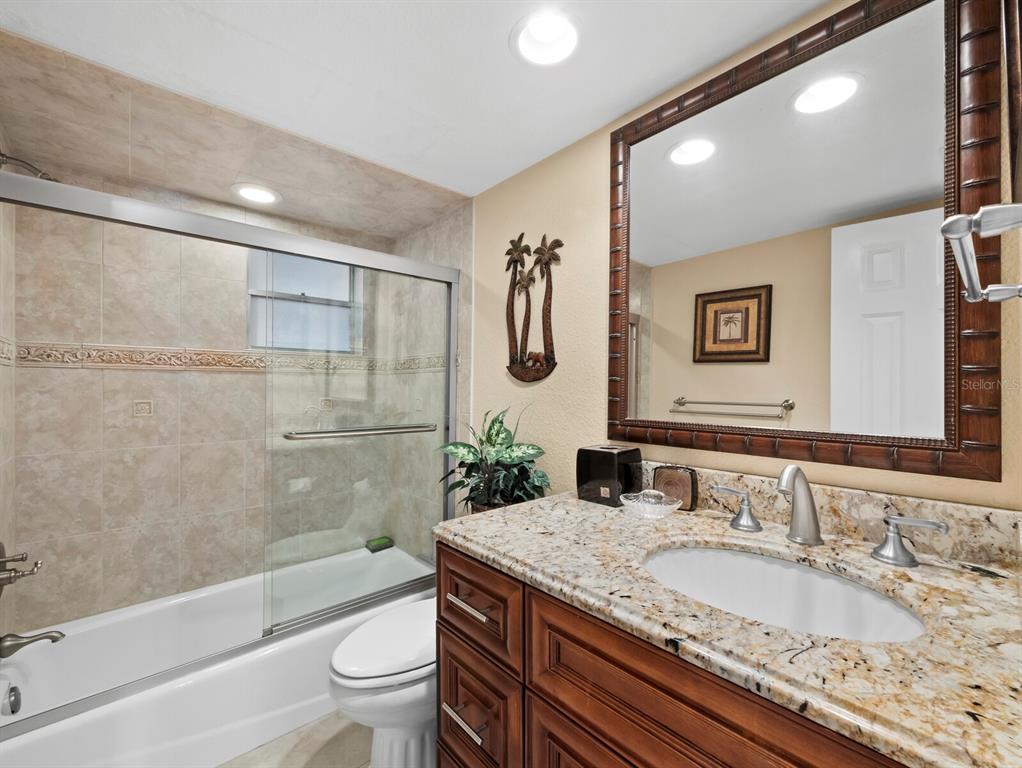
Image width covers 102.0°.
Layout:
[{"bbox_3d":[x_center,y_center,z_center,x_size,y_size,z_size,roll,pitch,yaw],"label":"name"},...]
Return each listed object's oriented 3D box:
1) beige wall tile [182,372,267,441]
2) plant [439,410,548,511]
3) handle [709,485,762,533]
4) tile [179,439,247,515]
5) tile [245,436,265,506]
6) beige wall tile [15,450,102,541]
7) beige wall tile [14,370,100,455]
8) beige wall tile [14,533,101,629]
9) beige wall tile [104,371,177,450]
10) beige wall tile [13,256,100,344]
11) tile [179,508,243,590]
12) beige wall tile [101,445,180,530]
[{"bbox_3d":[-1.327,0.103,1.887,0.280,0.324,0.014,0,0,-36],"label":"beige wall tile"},{"bbox_3d":[-0.056,0.300,1.530,0.350,0.430,0.380,0,0,0],"label":"plant"},{"bbox_3d":[0.450,0.245,0.829,0.056,0.074,0.098,0,0,-44],"label":"handle"},{"bbox_3d":[-1.404,0.443,1.957,0.249,0.329,0.010,0,0,-40],"label":"tile"},{"bbox_3d":[-1.211,0.444,2.118,0.249,0.329,0.010,0,0,-40],"label":"tile"},{"bbox_3d":[-1.732,0.429,1.594,0.228,0.321,0.014,0,0,-36],"label":"beige wall tile"},{"bbox_3d":[-1.732,0.104,1.594,0.228,0.324,0.014,0,0,-36],"label":"beige wall tile"},{"bbox_3d":[-1.732,0.749,1.594,0.228,0.315,0.014,0,0,-36],"label":"beige wall tile"},{"bbox_3d":[-1.540,0.104,1.733,0.242,0.324,0.014,0,0,-36],"label":"beige wall tile"},{"bbox_3d":[-1.784,-0.328,1.644,0.233,0.329,0.010,0,0,-40],"label":"beige wall tile"},{"bbox_3d":[-1.404,0.776,1.955,0.249,0.329,0.010,0,0,-40],"label":"tile"},{"bbox_3d":[-1.597,0.443,1.796,0.249,0.329,0.010,0,0,-40],"label":"beige wall tile"}]

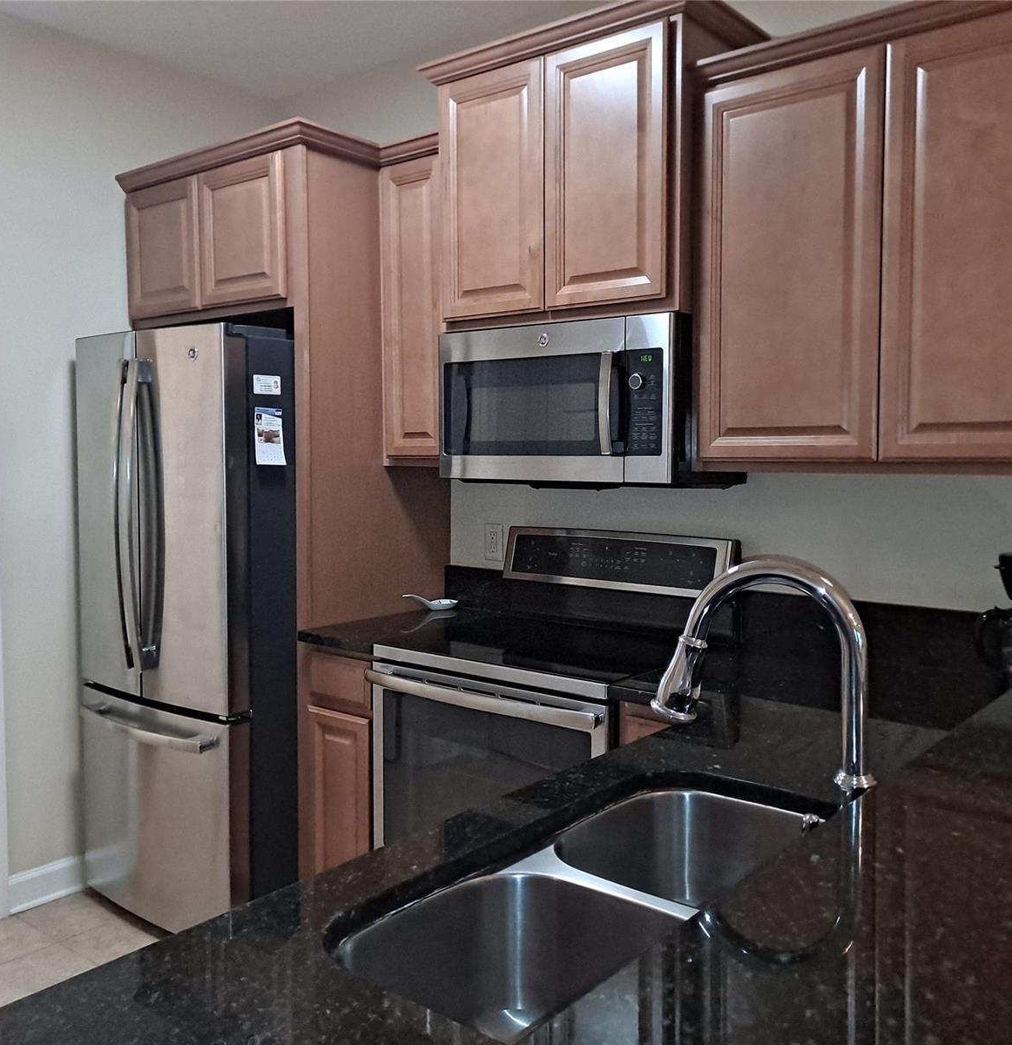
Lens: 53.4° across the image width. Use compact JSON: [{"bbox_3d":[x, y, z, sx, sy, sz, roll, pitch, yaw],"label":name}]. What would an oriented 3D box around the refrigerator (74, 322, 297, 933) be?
[{"bbox_3d":[-0.842,0.311,3.352,0.752,1.785,0.820,3,5,38],"label":"refrigerator"}]

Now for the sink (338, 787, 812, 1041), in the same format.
[{"bbox_3d":[0.167,0.569,1.276,0.415,0.206,0.805,3,5,38],"label":"sink"}]

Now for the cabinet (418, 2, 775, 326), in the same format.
[{"bbox_3d":[0.218,-0.894,2.770,0.840,0.711,0.430,3,5,38],"label":"cabinet"}]

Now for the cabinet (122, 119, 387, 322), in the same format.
[{"bbox_3d":[-0.726,-0.905,3.358,0.930,0.495,0.660,3,5,38],"label":"cabinet"}]

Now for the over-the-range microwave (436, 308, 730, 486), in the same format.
[{"bbox_3d":[0.220,-0.325,2.824,0.755,0.413,0.400,3,5,38],"label":"over-the-range microwave"}]

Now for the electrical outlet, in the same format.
[{"bbox_3d":[-0.038,0.068,3.301,0.073,0.122,0.010,3,5,38],"label":"electrical outlet"}]

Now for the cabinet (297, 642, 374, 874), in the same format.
[{"bbox_3d":[-0.271,0.783,3.134,0.305,0.880,0.630,3,5,38],"label":"cabinet"}]

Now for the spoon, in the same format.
[{"bbox_3d":[-0.233,0.265,3.307,0.210,0.055,0.050,-2,5,-31],"label":"spoon"}]

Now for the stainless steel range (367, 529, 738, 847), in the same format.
[{"bbox_3d":[0.121,0.648,2.761,0.757,1.200,0.680,3,5,38],"label":"stainless steel range"}]

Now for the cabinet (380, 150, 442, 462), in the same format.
[{"bbox_3d":[-0.173,-0.636,3.154,0.300,0.921,0.335,3,5,38],"label":"cabinet"}]

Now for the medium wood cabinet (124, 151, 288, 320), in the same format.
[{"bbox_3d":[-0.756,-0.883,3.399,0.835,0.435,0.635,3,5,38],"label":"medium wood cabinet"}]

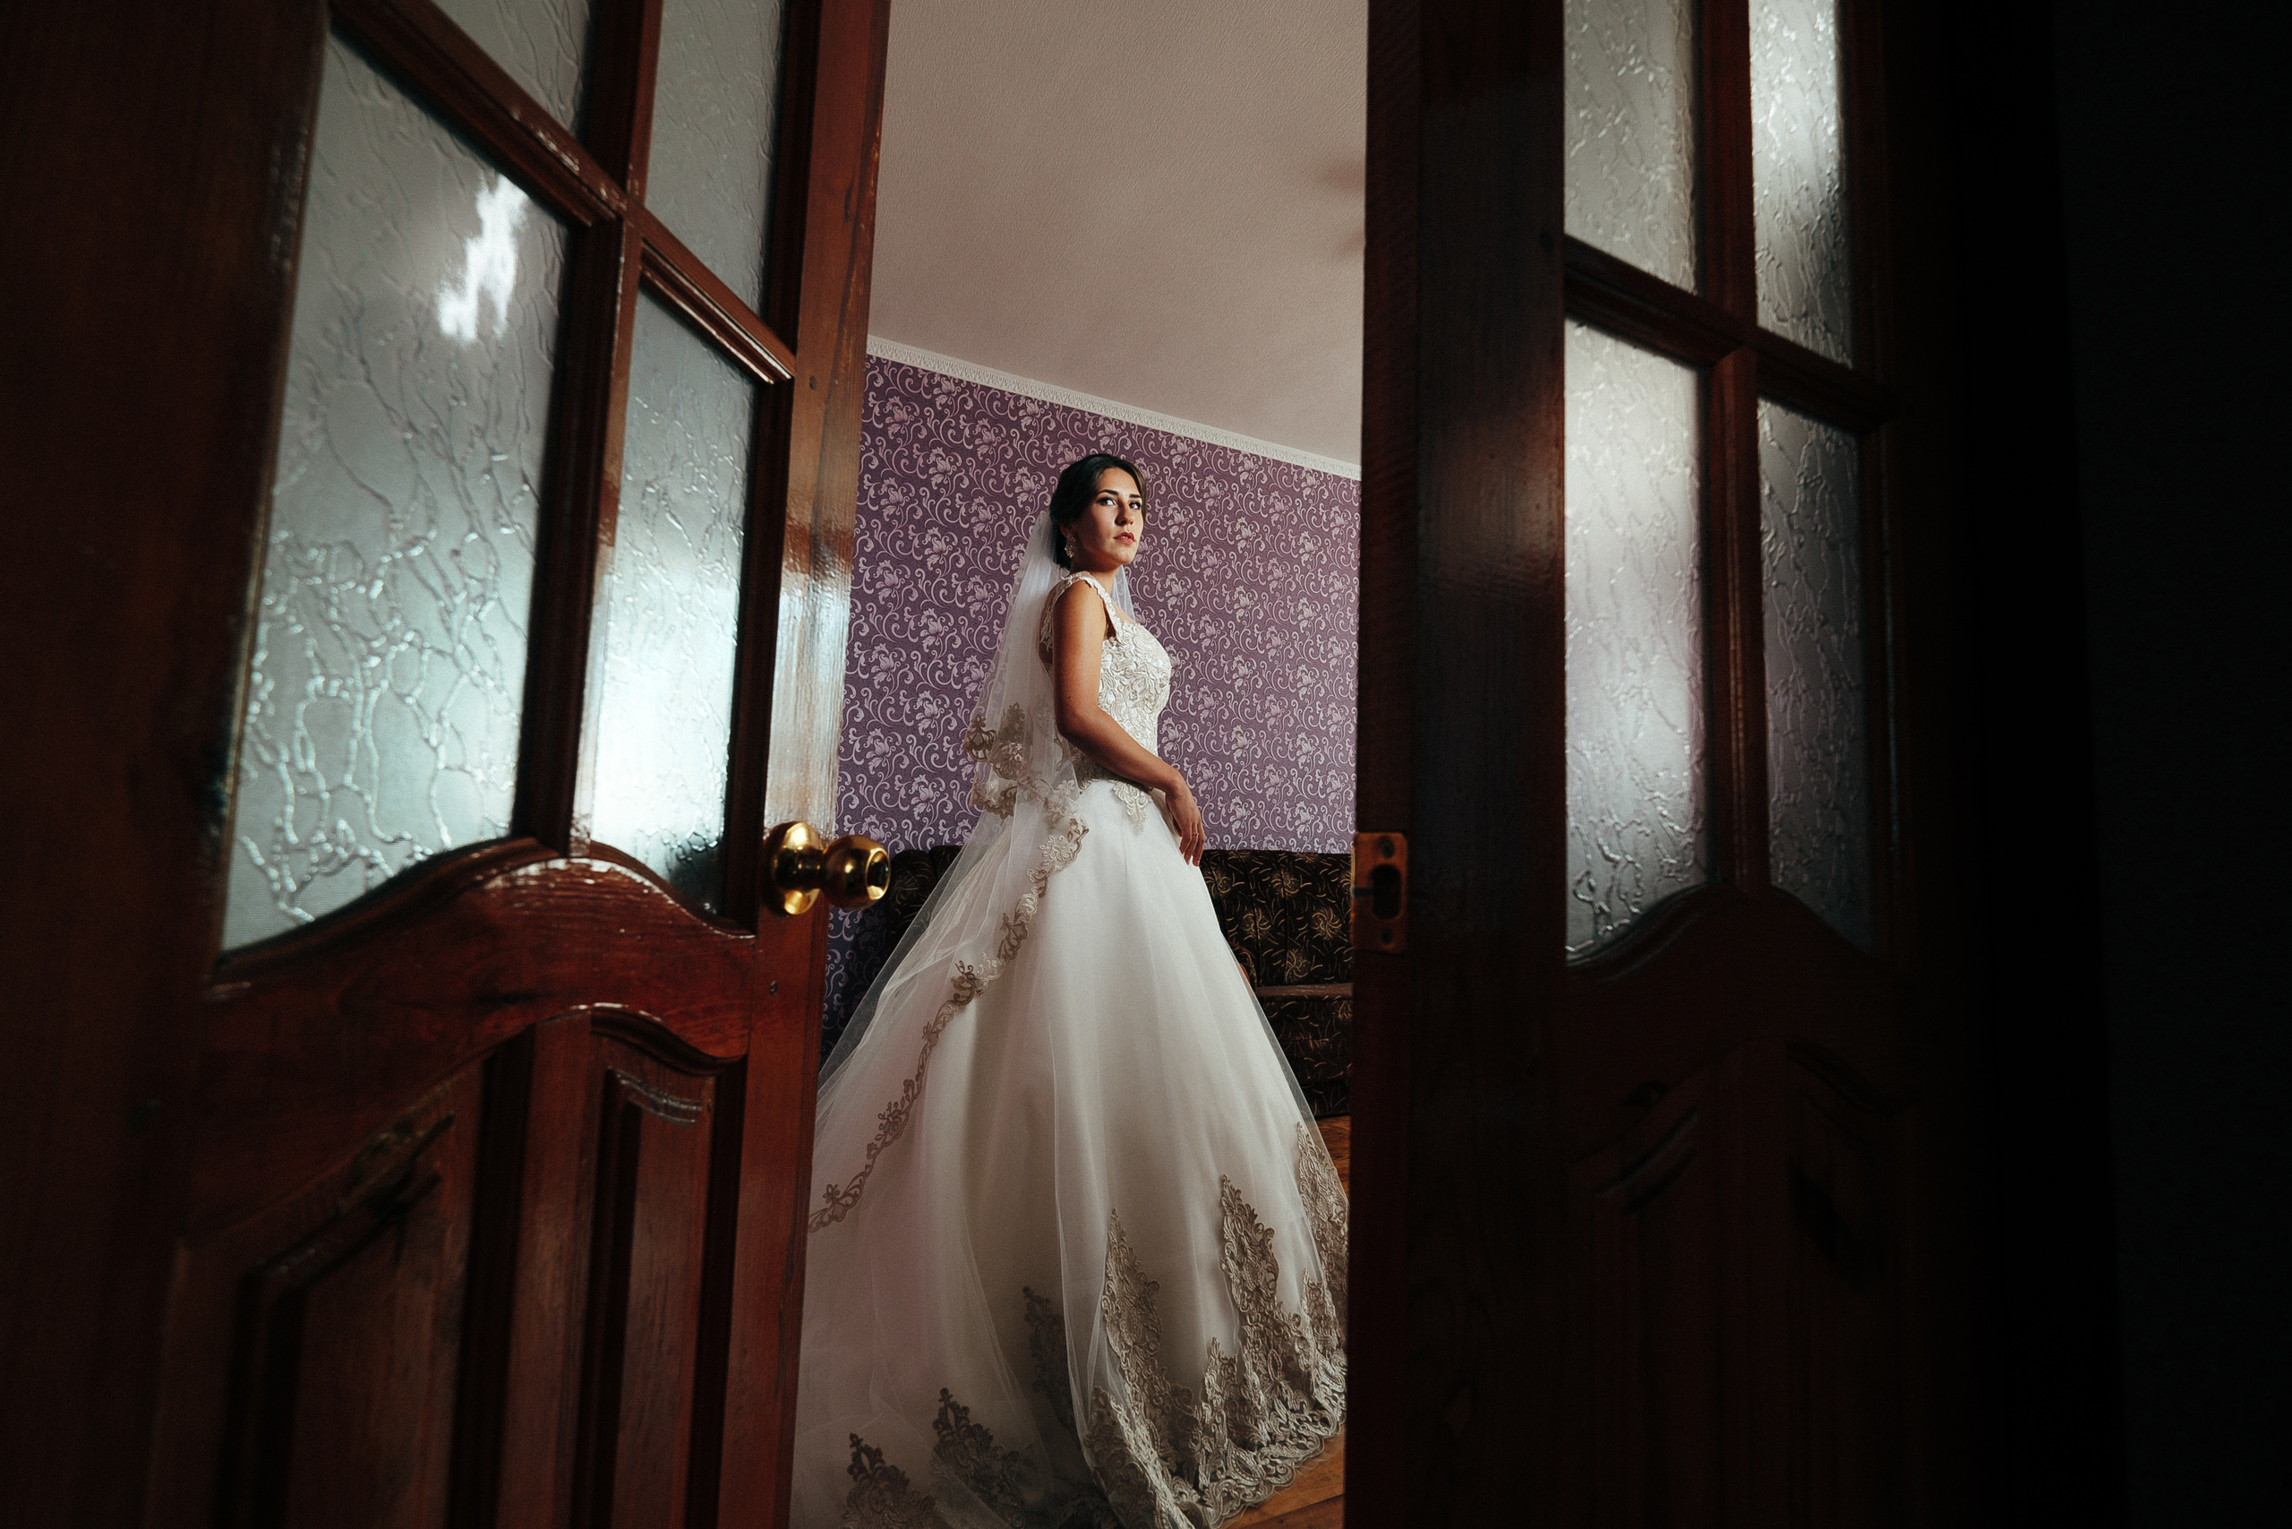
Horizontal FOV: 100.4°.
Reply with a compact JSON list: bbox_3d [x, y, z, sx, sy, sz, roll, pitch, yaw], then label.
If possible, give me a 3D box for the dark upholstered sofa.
[{"bbox_3d":[0.142,0.781,3.623,2.100,0.920,0.880,5,-6,-26],"label":"dark upholstered sofa"}]

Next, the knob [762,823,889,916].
[{"bbox_3d":[-0.208,0.071,0.633,0.068,0.063,0.063,1,-6,11],"label":"knob"}]

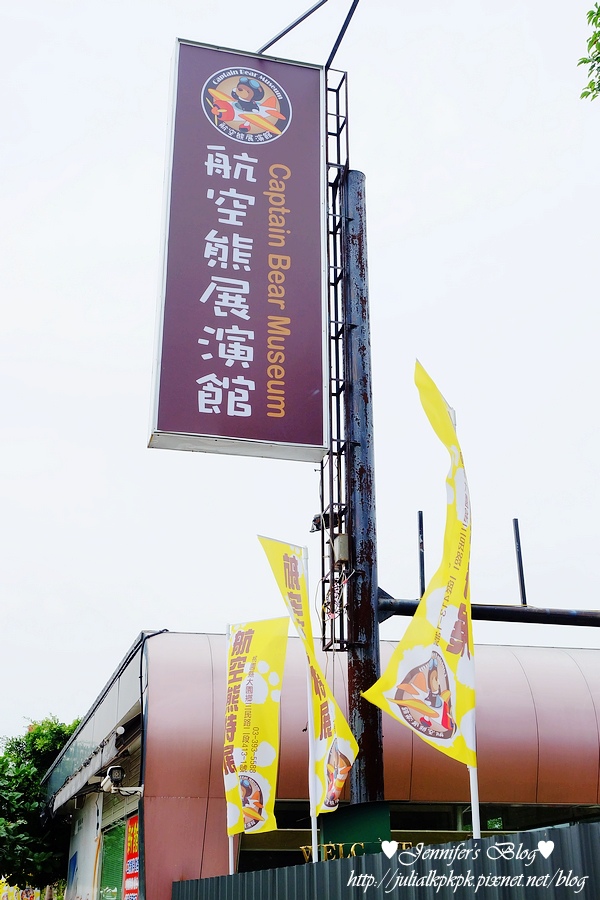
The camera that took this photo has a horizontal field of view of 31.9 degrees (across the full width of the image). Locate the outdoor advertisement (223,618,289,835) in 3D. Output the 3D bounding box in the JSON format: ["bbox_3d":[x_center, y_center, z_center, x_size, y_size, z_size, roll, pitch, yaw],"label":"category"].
[{"bbox_3d":[-0.296,1.956,7.491,0.560,1.520,0.160,-16,-28,33],"label":"outdoor advertisement"}]

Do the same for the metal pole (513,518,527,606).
[{"bbox_3d":[3.046,1.524,14.548,0.060,1.260,0.060,6,-24,-13],"label":"metal pole"}]

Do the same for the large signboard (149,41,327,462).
[{"bbox_3d":[-0.809,-3.105,15.535,2.400,6.703,0.511,6,-24,-13],"label":"large signboard"}]

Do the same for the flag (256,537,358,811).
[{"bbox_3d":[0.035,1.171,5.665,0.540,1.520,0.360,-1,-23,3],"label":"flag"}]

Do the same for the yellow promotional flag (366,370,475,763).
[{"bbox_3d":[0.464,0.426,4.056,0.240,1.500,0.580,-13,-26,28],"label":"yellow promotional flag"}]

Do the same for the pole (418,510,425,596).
[{"bbox_3d":[1.646,1.383,14.196,0.060,1.230,0.060,6,-24,-13],"label":"pole"}]

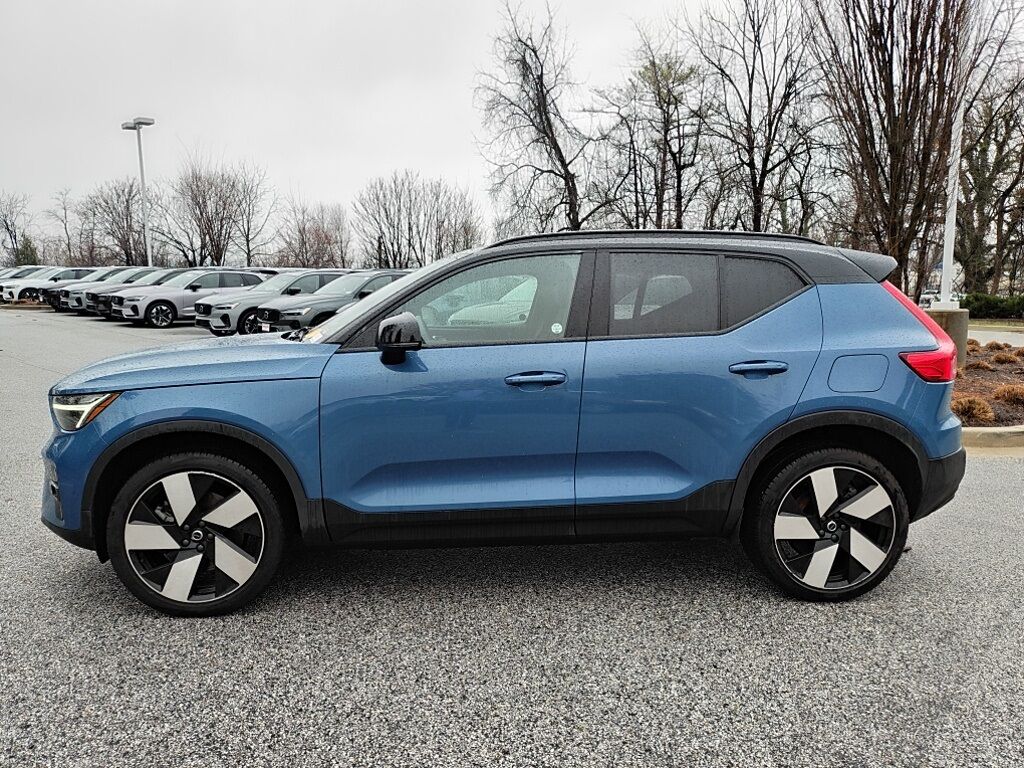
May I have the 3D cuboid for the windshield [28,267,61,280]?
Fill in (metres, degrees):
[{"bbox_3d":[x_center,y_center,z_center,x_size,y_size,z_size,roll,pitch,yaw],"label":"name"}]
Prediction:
[{"bbox_3d":[-20.691,-4.879,32.800,0.900,0.480,1.400,-7,10,-43],"label":"windshield"}]

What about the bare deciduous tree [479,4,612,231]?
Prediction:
[{"bbox_3d":[1.585,-10.621,34.996,6.200,13.980,5.800,1,8,0],"label":"bare deciduous tree"}]

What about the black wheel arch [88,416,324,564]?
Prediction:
[{"bbox_3d":[-1.259,0.431,3.041,0.995,0.615,0.160,0,7,-4],"label":"black wheel arch"}]

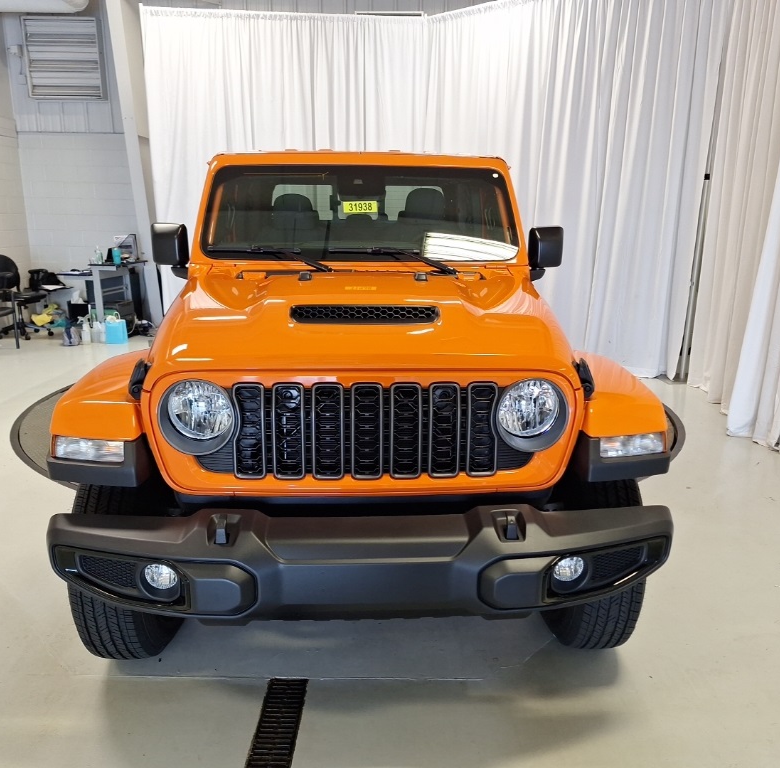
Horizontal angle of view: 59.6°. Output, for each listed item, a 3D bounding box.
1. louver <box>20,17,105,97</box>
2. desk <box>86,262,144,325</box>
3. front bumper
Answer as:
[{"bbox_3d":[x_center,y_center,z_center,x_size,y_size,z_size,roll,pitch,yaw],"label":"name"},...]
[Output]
[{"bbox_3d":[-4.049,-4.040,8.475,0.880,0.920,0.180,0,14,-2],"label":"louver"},{"bbox_3d":[-3.379,-1.089,8.627,0.500,0.870,0.950,0,14,-3],"label":"desk"},{"bbox_3d":[-0.063,0.453,1.833,1.700,0.280,0.320,0,14,-3],"label":"front bumper"}]

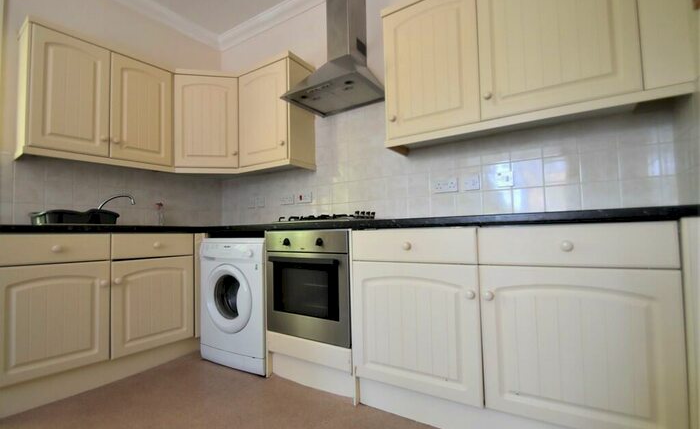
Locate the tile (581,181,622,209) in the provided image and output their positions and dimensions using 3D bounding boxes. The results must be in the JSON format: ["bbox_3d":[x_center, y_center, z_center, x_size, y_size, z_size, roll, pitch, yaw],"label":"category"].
[{"bbox_3d":[1.268,-0.089,1.475,0.151,0.151,0.010,-3,-4,29],"label":"tile"}]

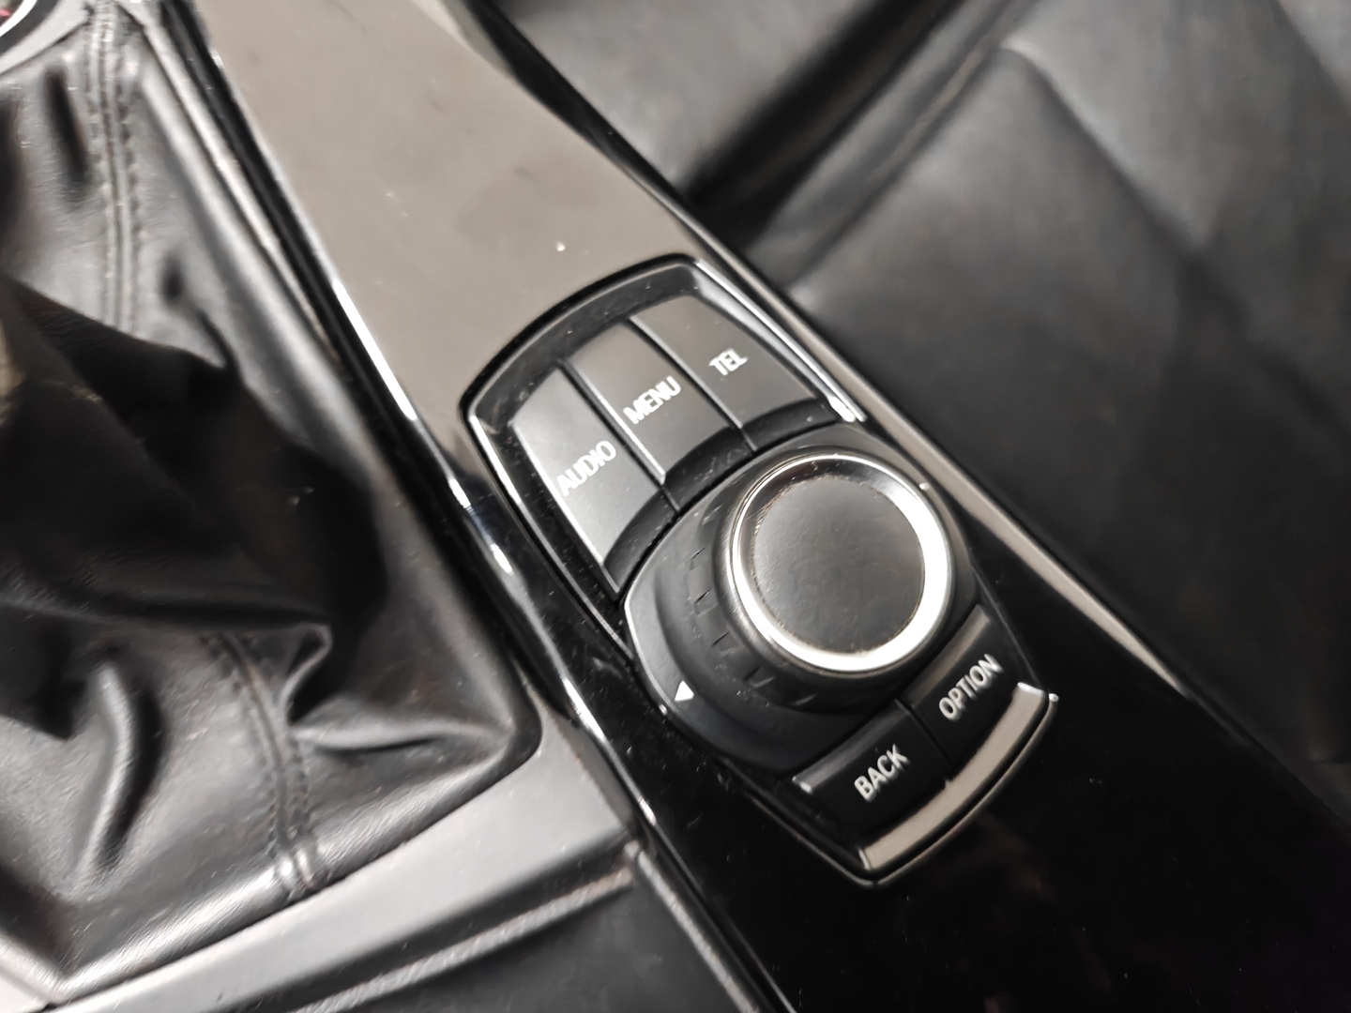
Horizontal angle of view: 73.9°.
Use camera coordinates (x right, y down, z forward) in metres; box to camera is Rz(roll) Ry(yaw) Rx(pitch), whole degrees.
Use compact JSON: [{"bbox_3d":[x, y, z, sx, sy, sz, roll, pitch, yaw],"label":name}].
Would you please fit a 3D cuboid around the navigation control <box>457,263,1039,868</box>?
[{"bbox_3d":[0.019,0.004,0.163,0.065,0.027,0.123,-38,82,-15],"label":"navigation control"}]

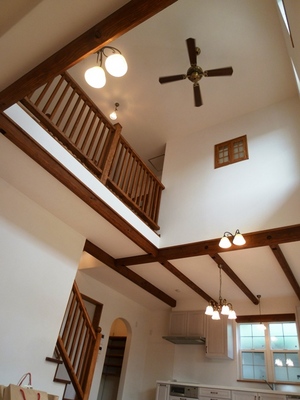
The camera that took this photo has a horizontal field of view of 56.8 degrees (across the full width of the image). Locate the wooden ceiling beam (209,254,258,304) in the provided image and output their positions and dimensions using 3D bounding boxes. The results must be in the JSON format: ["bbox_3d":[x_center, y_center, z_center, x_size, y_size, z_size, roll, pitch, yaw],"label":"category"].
[{"bbox_3d":[1.697,1.549,5.340,0.125,0.105,2.510,-15,-42,29],"label":"wooden ceiling beam"}]

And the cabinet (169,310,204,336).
[{"bbox_3d":[0.934,2.927,6.479,0.876,0.561,0.340,-15,-42,29],"label":"cabinet"}]

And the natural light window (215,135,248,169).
[{"bbox_3d":[1.588,-0.934,5.426,0.655,0.640,0.080,-15,-42,29],"label":"natural light window"}]

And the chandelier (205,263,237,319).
[{"bbox_3d":[1.159,1.482,4.562,0.410,0.840,0.410,-15,-42,29],"label":"chandelier"}]

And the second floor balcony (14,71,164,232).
[{"bbox_3d":[-0.622,-0.739,4.489,0.090,1.240,3.290,-15,-42,29],"label":"second floor balcony"}]

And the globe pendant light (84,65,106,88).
[{"bbox_3d":[-0.432,-1.031,2.270,0.175,0.135,0.175,5,-36,4],"label":"globe pendant light"}]

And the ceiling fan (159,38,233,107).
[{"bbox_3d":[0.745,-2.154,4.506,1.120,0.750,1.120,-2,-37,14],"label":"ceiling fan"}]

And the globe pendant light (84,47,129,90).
[{"bbox_3d":[-0.350,-1.103,2.215,0.390,0.225,0.240,-15,-42,29],"label":"globe pendant light"}]

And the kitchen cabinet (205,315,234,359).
[{"bbox_3d":[1.498,2.920,6.036,0.481,0.916,0.340,-15,-42,29],"label":"kitchen cabinet"}]

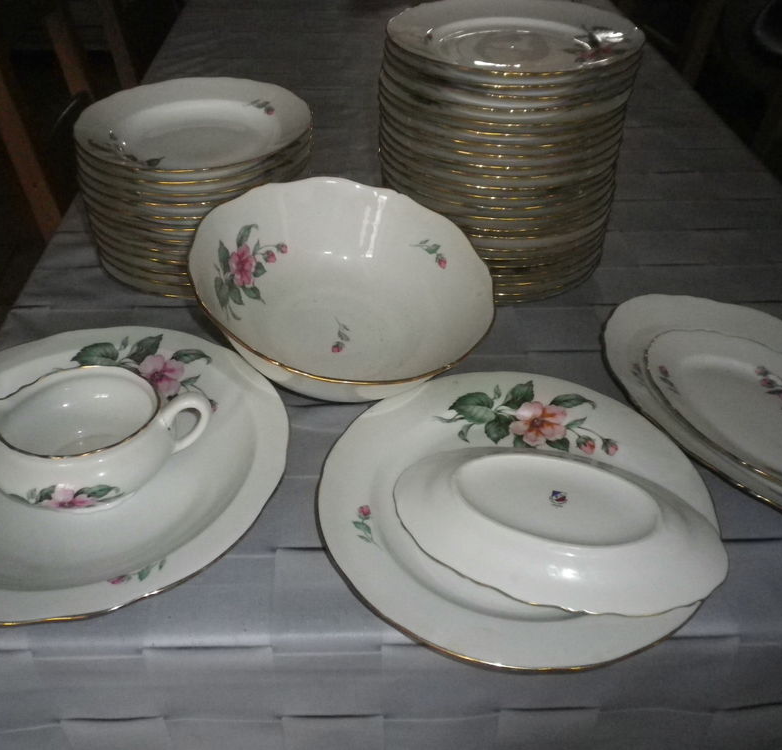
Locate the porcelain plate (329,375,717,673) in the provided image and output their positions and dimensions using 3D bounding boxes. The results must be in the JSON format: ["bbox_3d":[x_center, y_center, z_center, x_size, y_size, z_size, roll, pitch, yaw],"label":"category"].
[{"bbox_3d":[0.095,0.102,0.637,0.308,0.031,0.308,1,39,-1],"label":"porcelain plate"}]

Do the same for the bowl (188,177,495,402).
[{"bbox_3d":[-0.046,-0.058,0.718,0.260,0.097,0.260,8,47,-9],"label":"bowl"}]

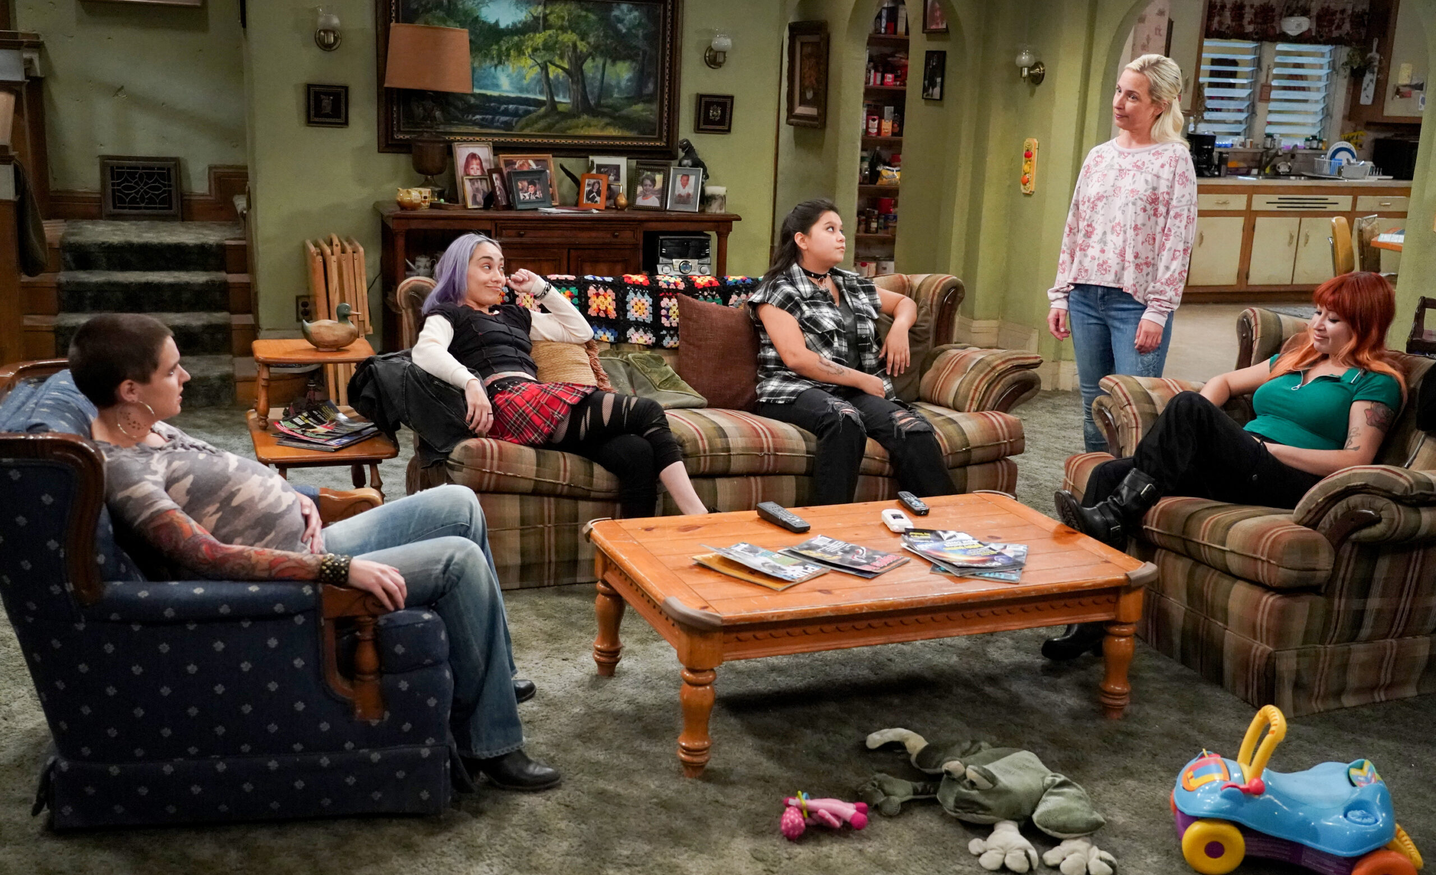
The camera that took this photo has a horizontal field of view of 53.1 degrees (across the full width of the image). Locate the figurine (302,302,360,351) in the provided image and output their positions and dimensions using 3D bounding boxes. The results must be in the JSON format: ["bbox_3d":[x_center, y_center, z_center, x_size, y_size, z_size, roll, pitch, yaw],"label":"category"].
[{"bbox_3d":[-1.233,-0.360,4.569,0.183,0.158,0.090,0,14,-12],"label":"figurine"}]

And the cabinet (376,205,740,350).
[{"bbox_3d":[-0.768,-0.671,7.044,1.662,0.882,0.530,-2,15,-18],"label":"cabinet"}]

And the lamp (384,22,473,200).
[{"bbox_3d":[-1.383,-1.556,6.923,0.428,0.823,0.428,-3,14,-21],"label":"lamp"}]

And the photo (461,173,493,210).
[{"bbox_3d":[-1.155,-1.186,6.938,0.130,0.163,0.030,-5,-1,-28],"label":"photo"}]

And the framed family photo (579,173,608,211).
[{"bbox_3d":[-0.608,-1.196,7.005,0.131,0.172,0.025,6,1,14],"label":"framed family photo"}]

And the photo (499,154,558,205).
[{"bbox_3d":[-0.949,-1.290,7.221,0.275,0.255,0.035,-5,-2,-28],"label":"photo"}]

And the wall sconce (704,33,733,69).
[{"bbox_3d":[-0.001,-1.939,7.204,0.115,0.180,0.155,-2,15,-18],"label":"wall sconce"}]

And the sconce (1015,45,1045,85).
[{"bbox_3d":[1.613,-1.908,7.401,0.150,0.185,0.115,-8,17,-36],"label":"sconce"}]

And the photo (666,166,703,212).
[{"bbox_3d":[-0.164,-1.225,7.103,0.157,0.216,0.025,6,1,15],"label":"photo"}]

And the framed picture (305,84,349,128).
[{"bbox_3d":[-1.909,-1.624,7.034,0.195,0.195,0.025,-3,14,-21],"label":"framed picture"}]

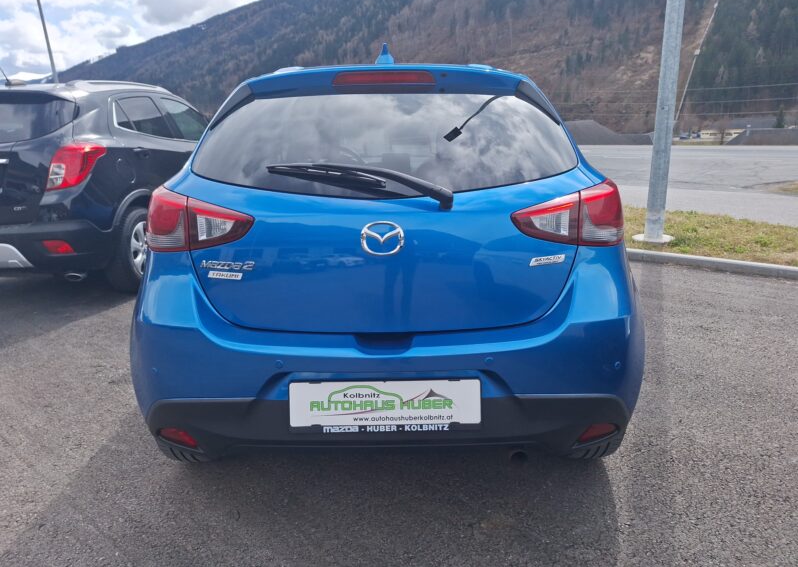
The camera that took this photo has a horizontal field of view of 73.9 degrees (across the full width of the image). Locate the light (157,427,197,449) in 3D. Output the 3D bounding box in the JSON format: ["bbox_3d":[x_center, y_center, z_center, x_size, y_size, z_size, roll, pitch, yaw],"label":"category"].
[{"bbox_3d":[-0.659,0.455,1.582,0.140,0.050,0.035,5,17,20],"label":"light"}]

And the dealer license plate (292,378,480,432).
[{"bbox_3d":[-0.037,0.331,1.443,0.524,0.148,0.020,-1,16,1],"label":"dealer license plate"}]

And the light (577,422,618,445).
[{"bbox_3d":[0.592,0.437,1.566,0.140,0.050,0.035,-6,16,-19],"label":"light"}]

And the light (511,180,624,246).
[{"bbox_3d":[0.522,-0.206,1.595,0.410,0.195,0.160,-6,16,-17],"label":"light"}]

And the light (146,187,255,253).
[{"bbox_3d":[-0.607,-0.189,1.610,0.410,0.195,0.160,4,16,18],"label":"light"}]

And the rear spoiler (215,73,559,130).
[{"bbox_3d":[-0.048,-0.565,1.618,1.090,0.190,0.240,-1,16,1],"label":"rear spoiler"}]

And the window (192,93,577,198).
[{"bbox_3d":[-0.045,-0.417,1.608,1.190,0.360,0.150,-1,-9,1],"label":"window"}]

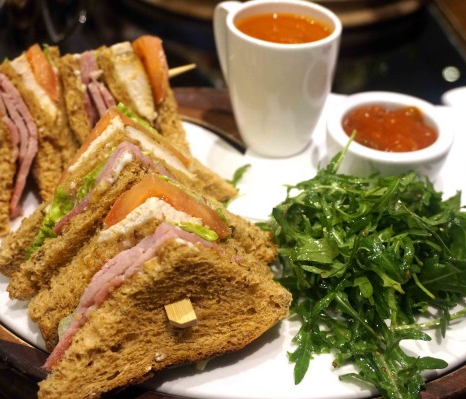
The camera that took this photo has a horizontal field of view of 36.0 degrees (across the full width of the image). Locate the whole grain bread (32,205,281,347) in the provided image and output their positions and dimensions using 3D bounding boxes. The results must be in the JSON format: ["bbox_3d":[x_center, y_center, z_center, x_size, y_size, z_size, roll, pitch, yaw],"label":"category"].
[{"bbox_3d":[-0.036,0.028,0.340,0.123,0.062,0.018,-15,41,-19],"label":"whole grain bread"}]

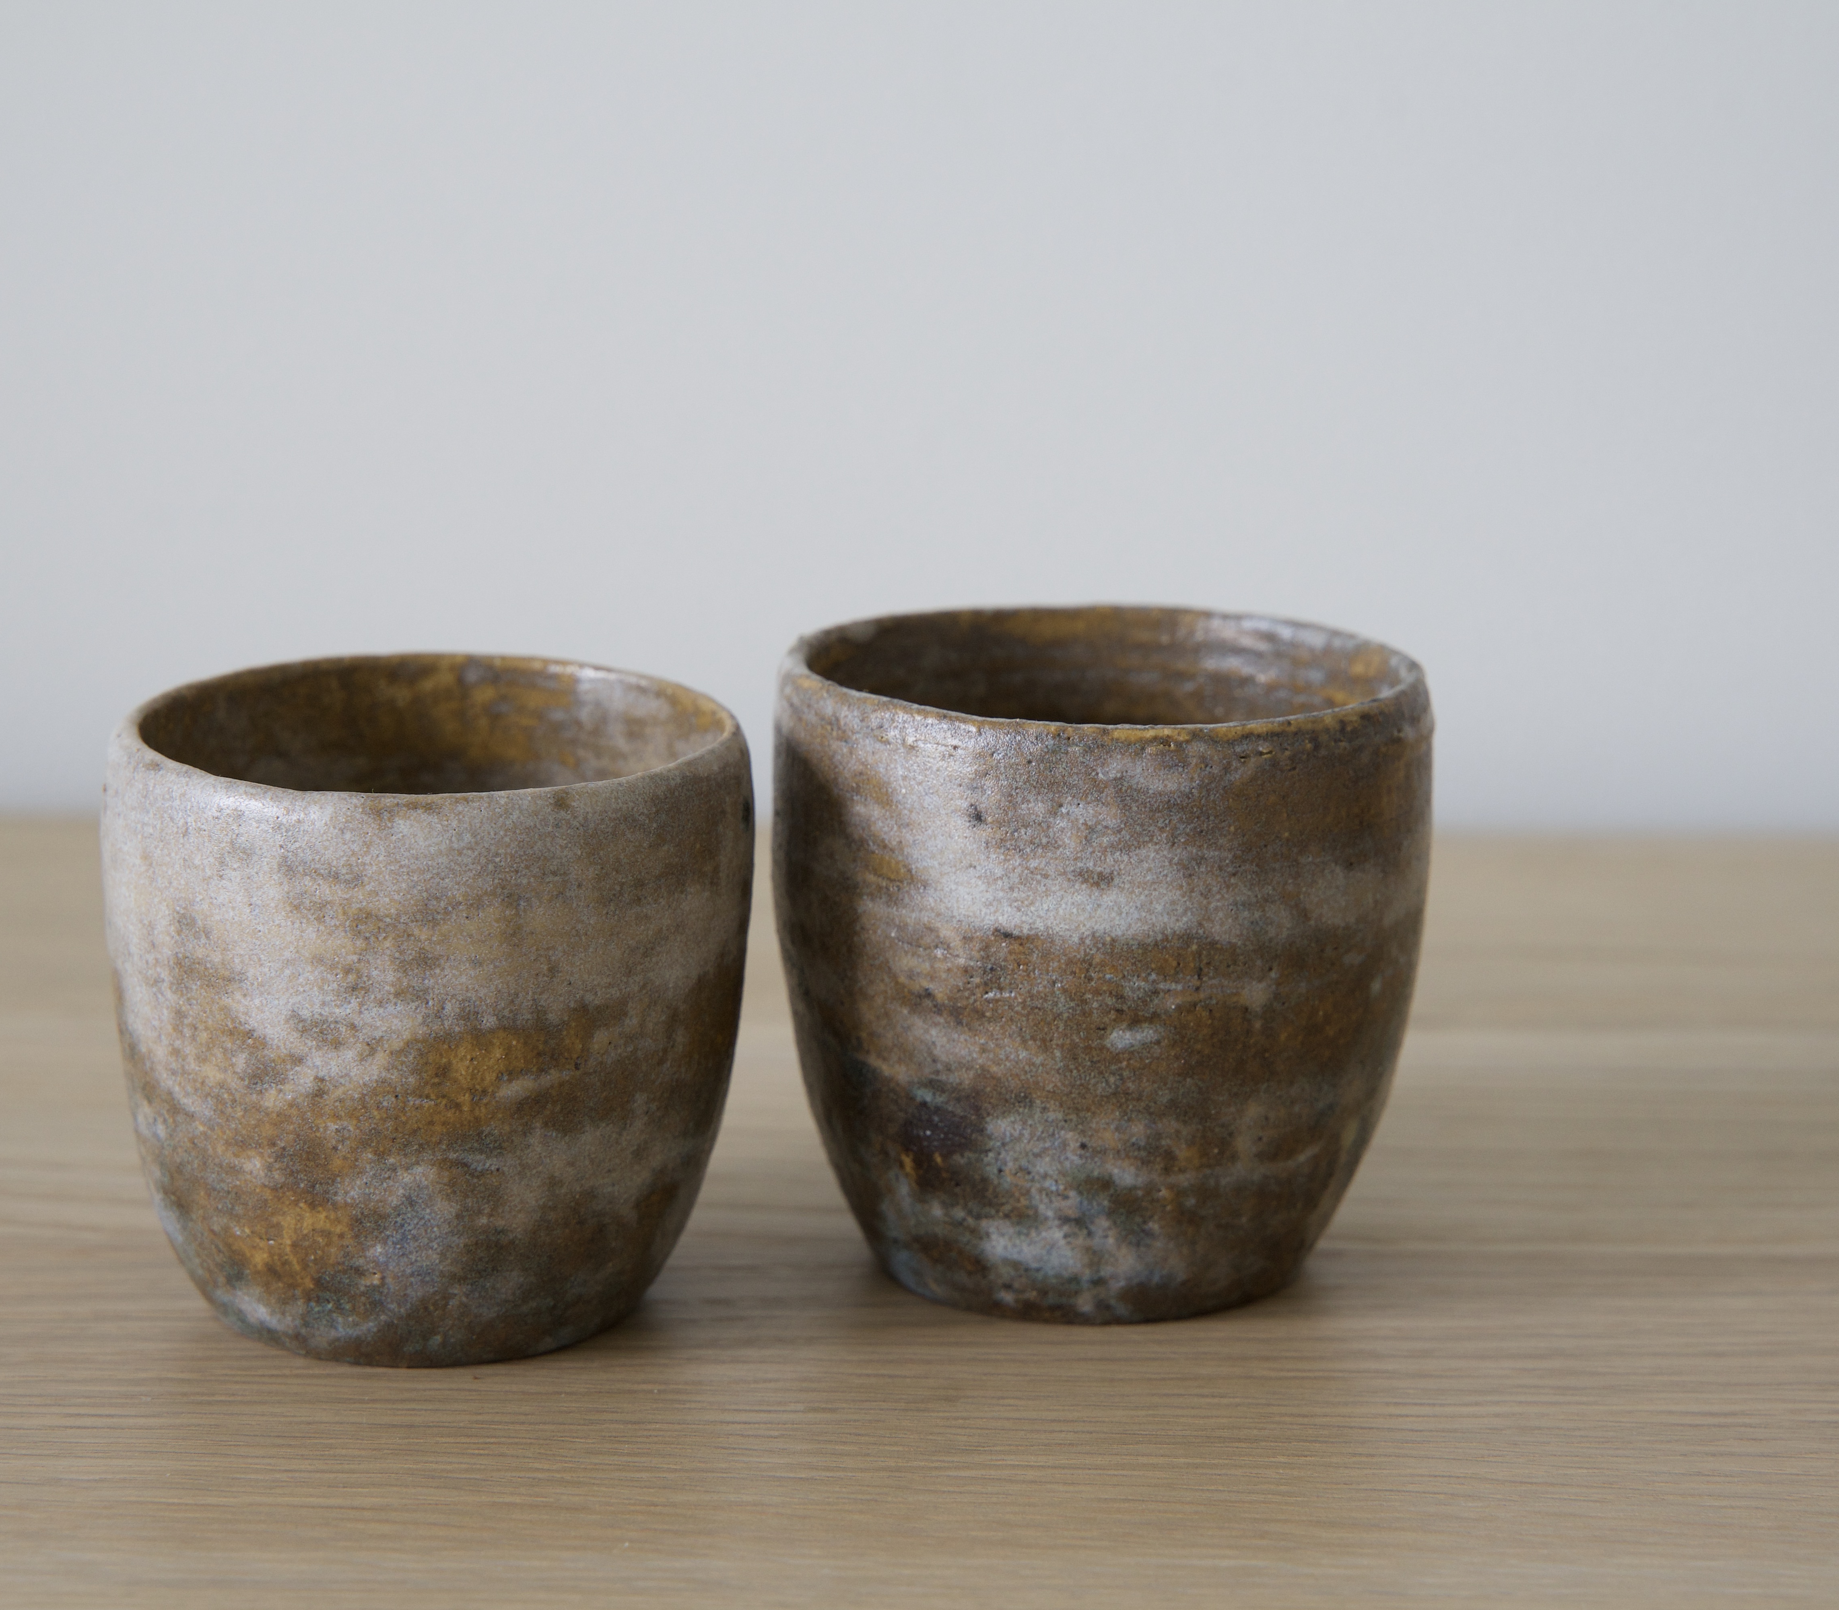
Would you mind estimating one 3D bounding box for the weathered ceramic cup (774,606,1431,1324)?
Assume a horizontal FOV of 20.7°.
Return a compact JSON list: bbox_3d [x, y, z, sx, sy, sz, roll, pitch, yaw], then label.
[{"bbox_3d":[0.024,0.021,0.675,0.088,0.082,0.088,1,14,0],"label":"weathered ceramic cup"}]

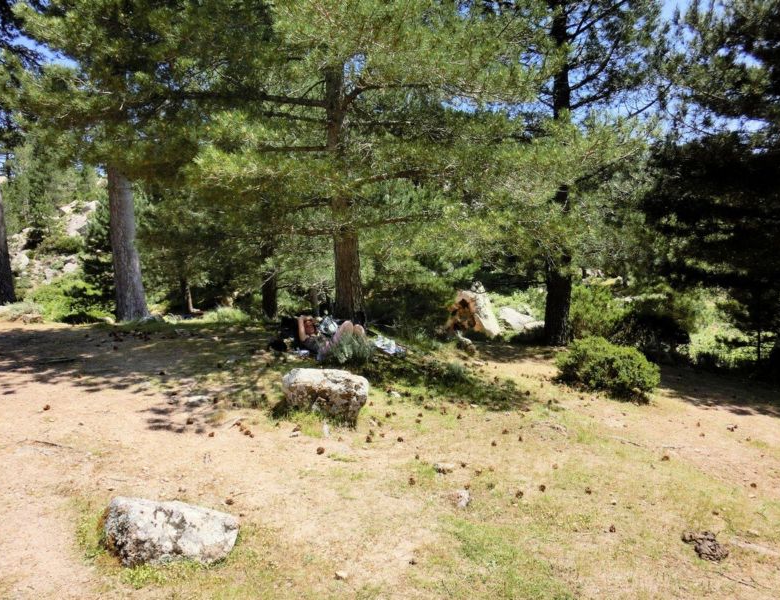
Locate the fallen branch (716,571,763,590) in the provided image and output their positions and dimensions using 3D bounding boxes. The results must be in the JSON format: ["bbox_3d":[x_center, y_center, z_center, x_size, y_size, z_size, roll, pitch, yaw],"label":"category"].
[{"bbox_3d":[1.564,1.244,2.900,0.030,0.020,0.200,-5,7,-39],"label":"fallen branch"}]

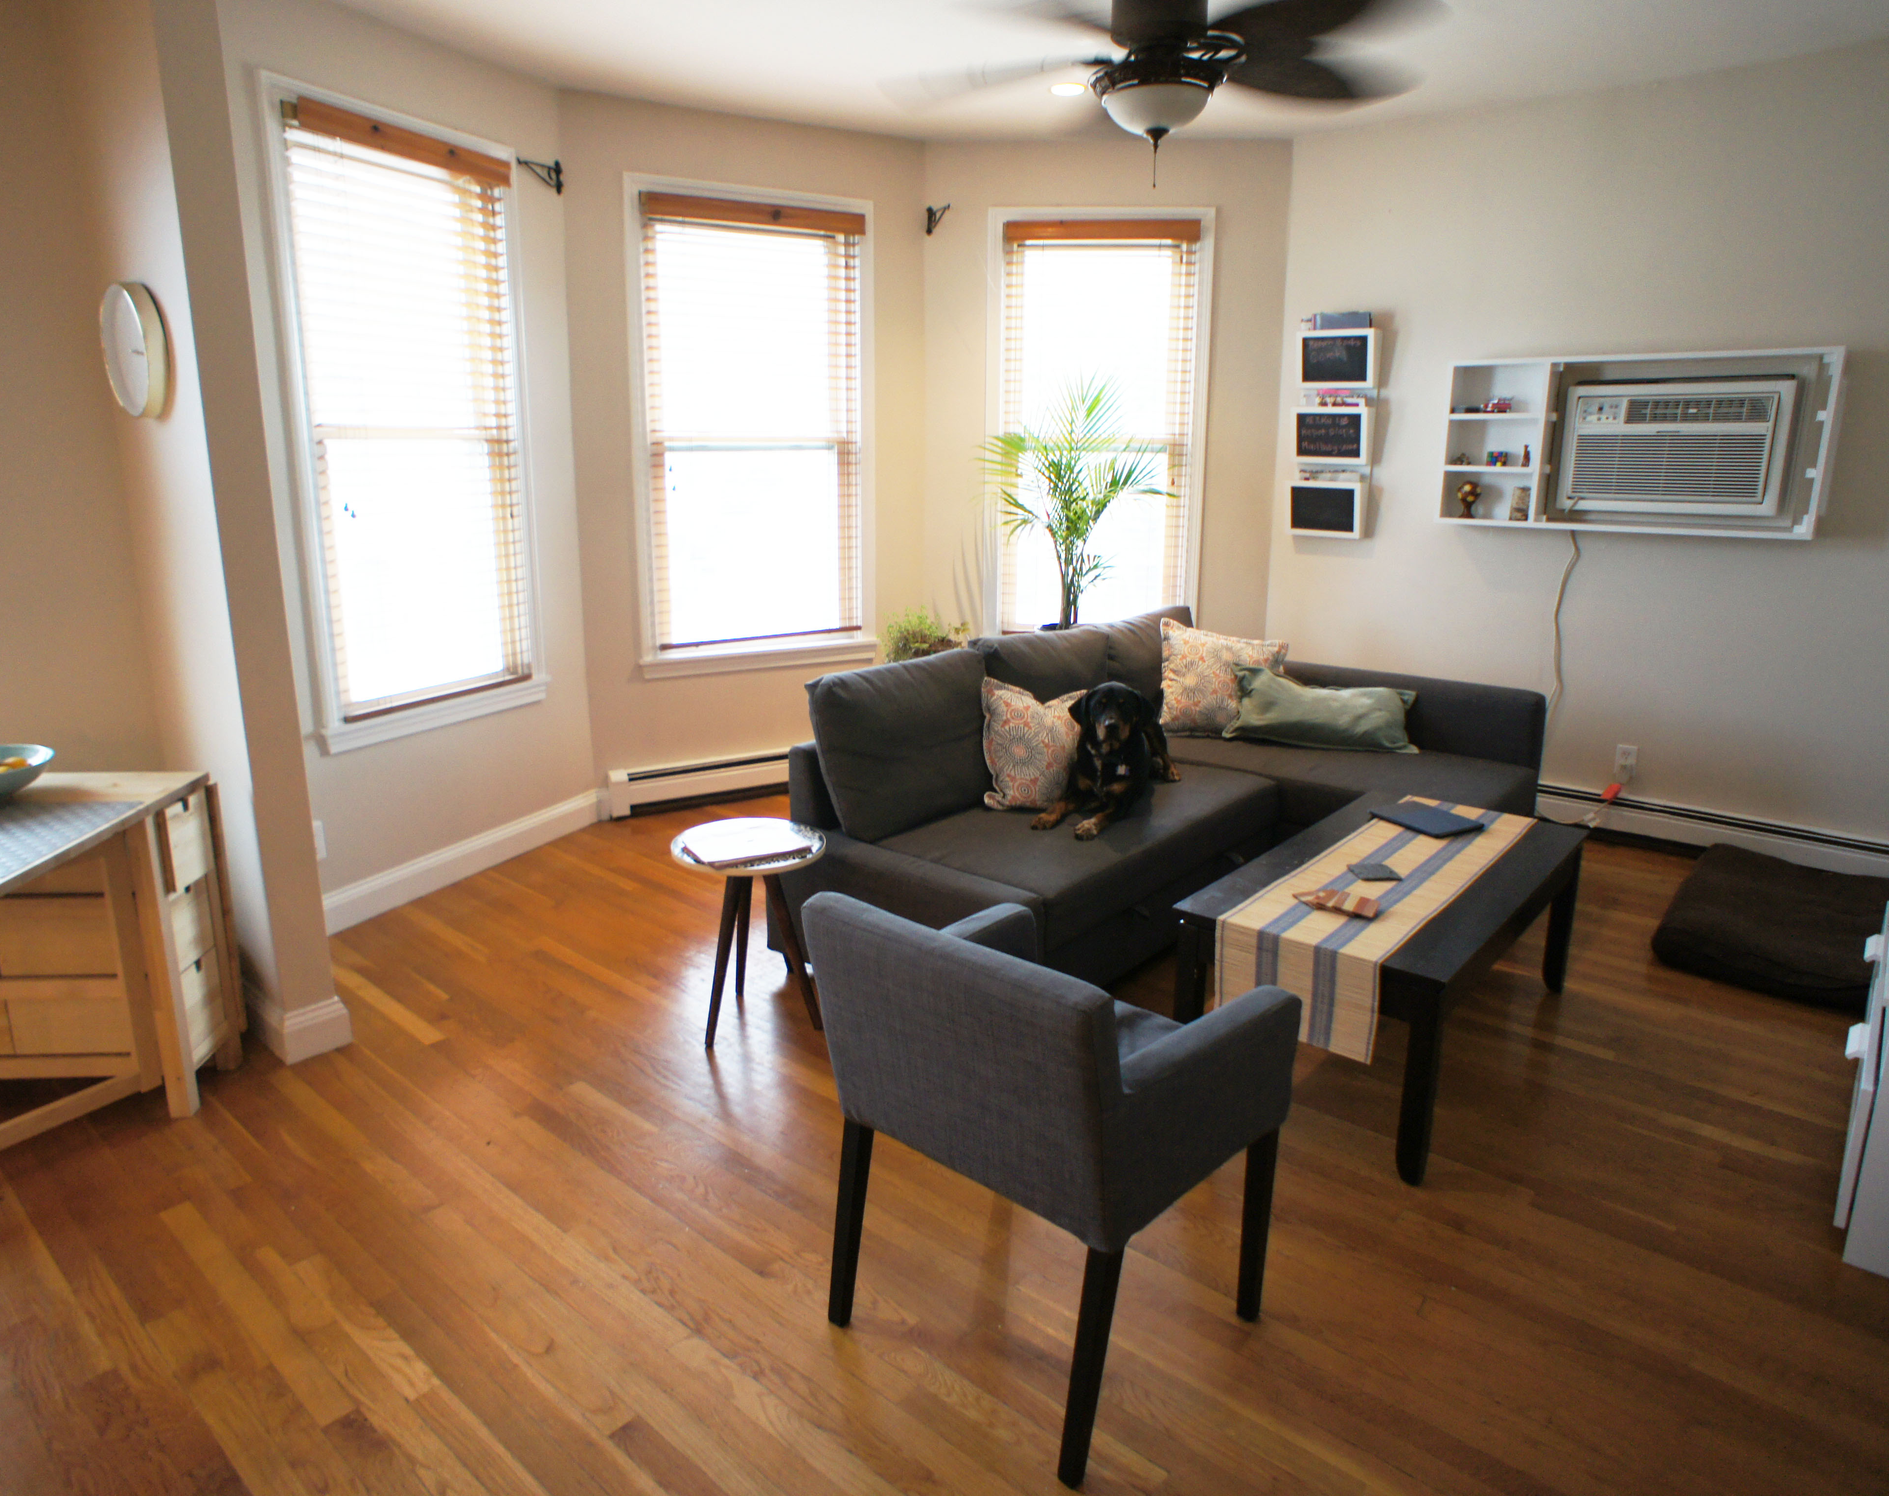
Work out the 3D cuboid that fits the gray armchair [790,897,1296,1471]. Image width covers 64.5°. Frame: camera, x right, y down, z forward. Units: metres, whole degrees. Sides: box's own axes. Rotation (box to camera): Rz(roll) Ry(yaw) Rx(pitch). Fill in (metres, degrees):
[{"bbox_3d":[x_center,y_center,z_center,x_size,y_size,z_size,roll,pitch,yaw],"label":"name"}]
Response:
[{"bbox_3d":[0.183,0.646,2.598,0.610,0.810,0.600,12,18,41],"label":"gray armchair"}]

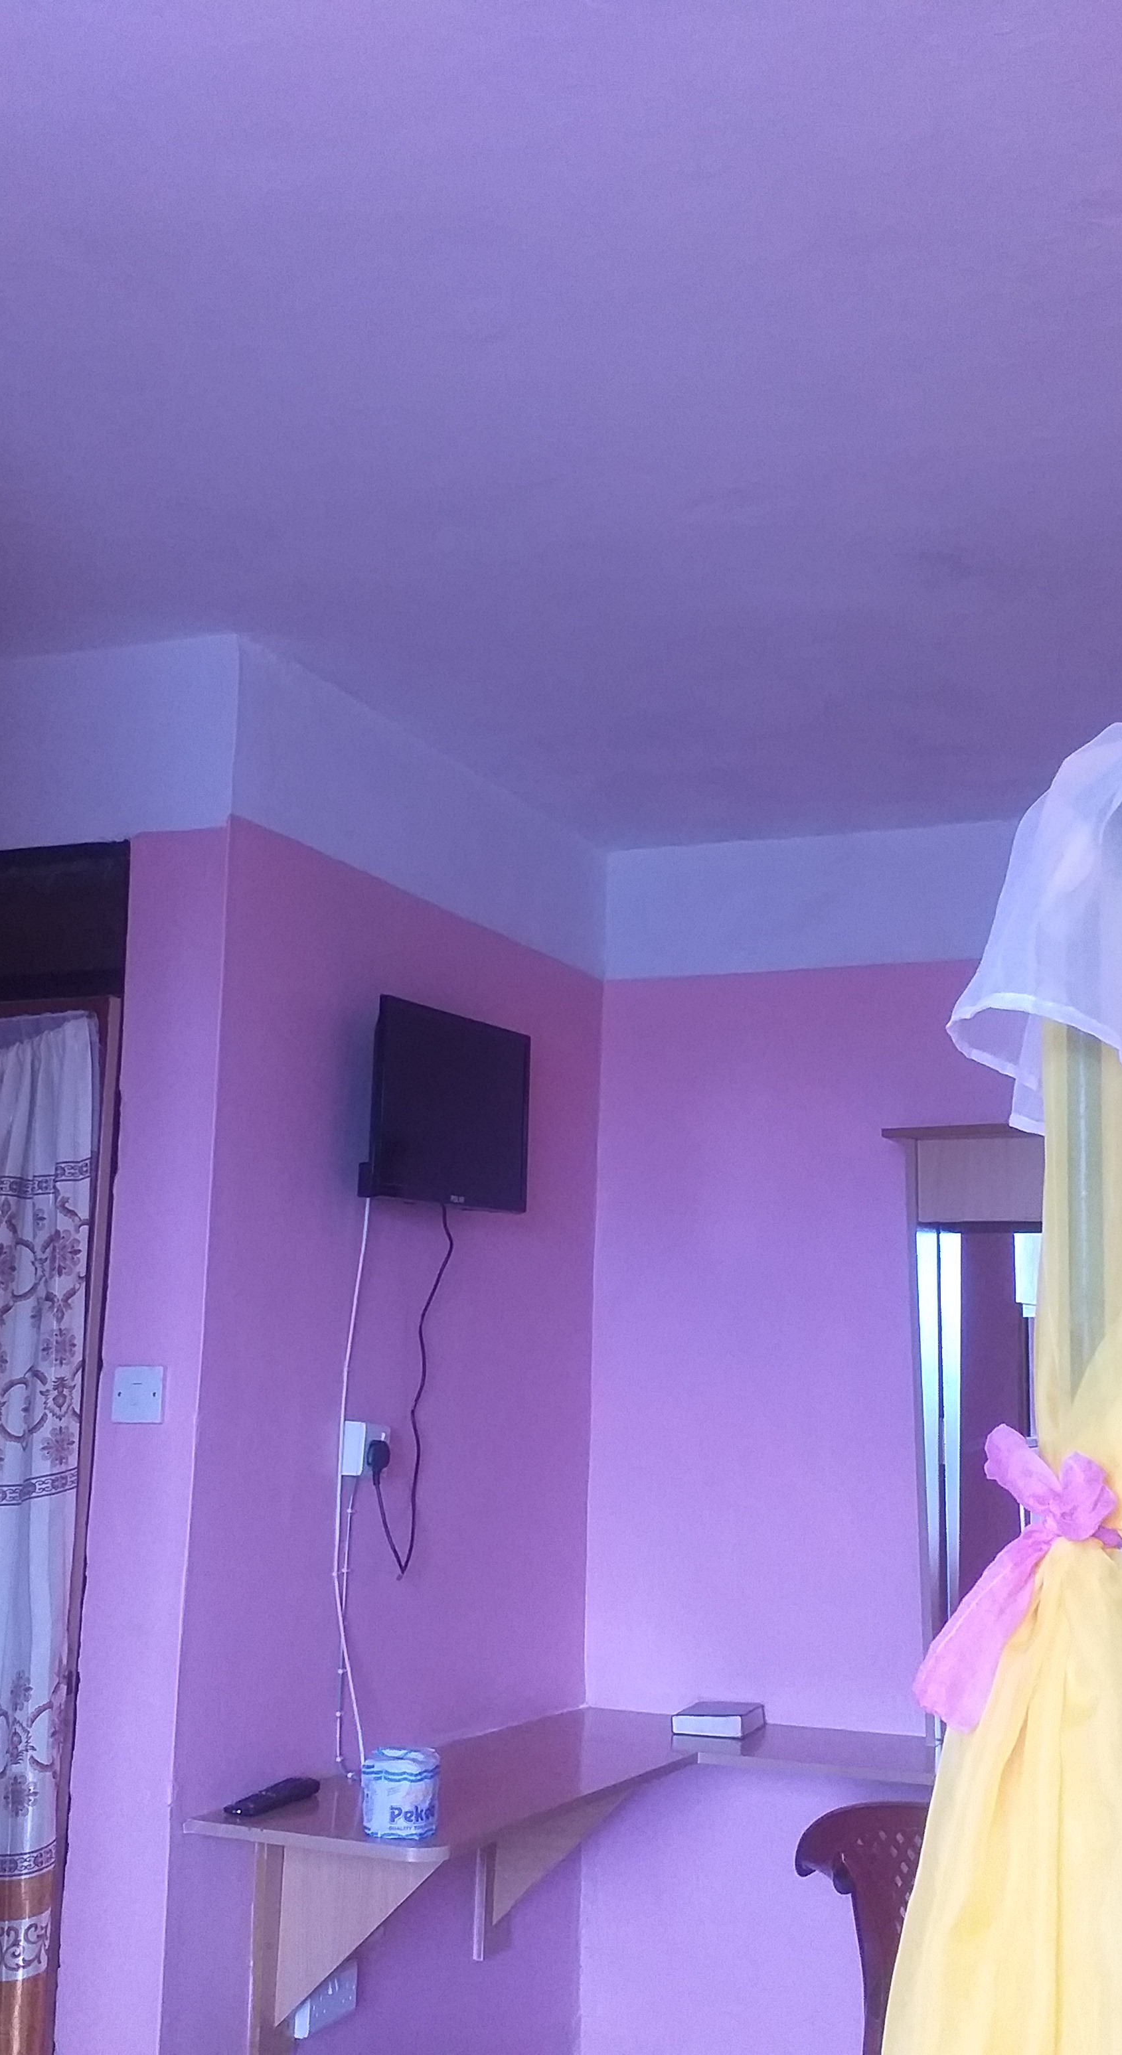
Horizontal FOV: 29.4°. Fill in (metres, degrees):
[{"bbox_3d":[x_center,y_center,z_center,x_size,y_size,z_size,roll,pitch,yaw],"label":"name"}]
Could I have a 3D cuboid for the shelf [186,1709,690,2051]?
[{"bbox_3d":[-0.066,1.451,3.600,0.408,0.397,1.390,-3,-11,25],"label":"shelf"}]

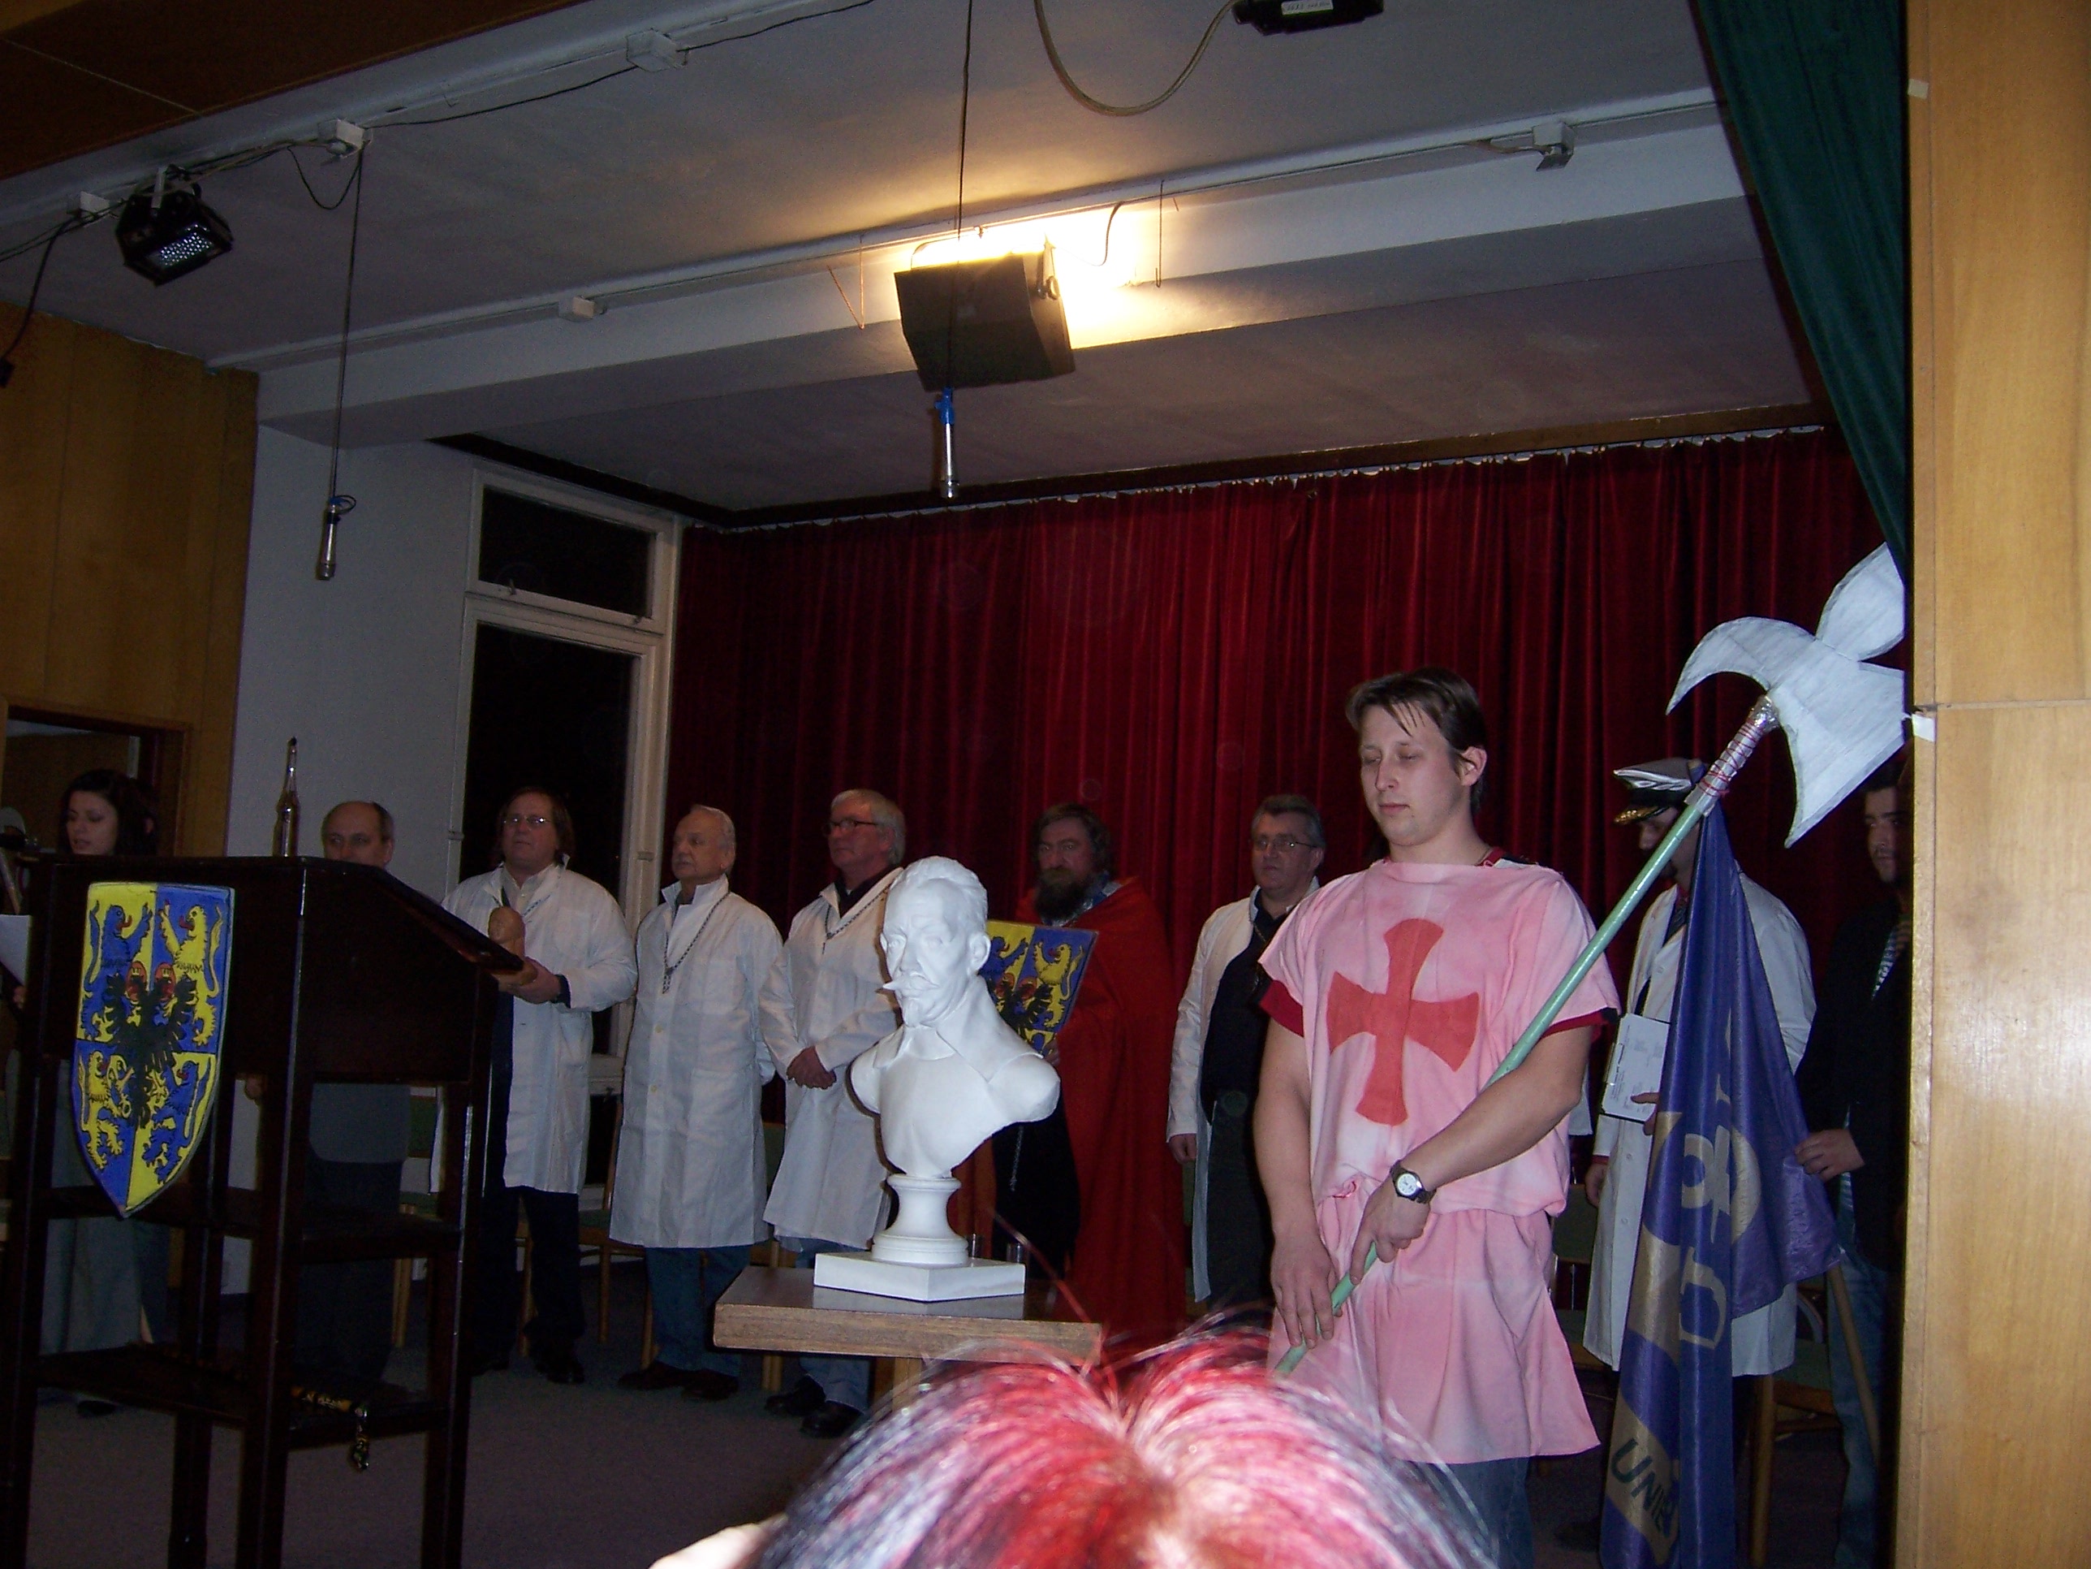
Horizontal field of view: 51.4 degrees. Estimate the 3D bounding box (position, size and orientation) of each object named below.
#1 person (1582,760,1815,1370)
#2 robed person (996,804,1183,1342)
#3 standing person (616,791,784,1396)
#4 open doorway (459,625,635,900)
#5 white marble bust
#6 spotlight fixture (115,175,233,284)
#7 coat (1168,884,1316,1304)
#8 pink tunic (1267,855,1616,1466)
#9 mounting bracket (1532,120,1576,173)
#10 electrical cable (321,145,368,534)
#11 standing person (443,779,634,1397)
[{"bbox_3d":[1.521,0.868,5.120,0.440,1.840,0.550,6,-6,-40],"label":"person"},{"bbox_3d":[0.066,0.925,5.718,0.620,1.735,0.440,0,-5,32],"label":"robed person"},{"bbox_3d":[-1.042,0.940,6.501,0.540,1.740,0.380,-1,-6,38],"label":"standing person"},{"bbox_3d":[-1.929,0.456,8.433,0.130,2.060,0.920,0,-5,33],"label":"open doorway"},{"bbox_3d":[-0.155,0.394,3.650,0.370,0.530,0.260,-1,-5,33],"label":"white marble bust"},{"bbox_3d":[-2.064,-1.310,5.150,0.260,0.160,0.190,5,-42,-31],"label":"spotlight fixture"},{"bbox_3d":[0.593,0.763,5.350,0.580,1.050,0.360,0,-5,32],"label":"coat"},{"bbox_3d":[0.569,0.534,3.150,0.520,0.840,0.330,-1,-5,33],"label":"pink tunic"},{"bbox_3d":[1.158,-1.454,4.950,0.080,0.090,0.080,-1,-5,33],"label":"mounting bracket"},{"bbox_3d":[-1.603,-1.019,4.980,0.050,0.900,0.060,0,-5,33],"label":"electrical cable"},{"bbox_3d":[-1.516,0.885,6.500,0.570,1.770,0.430,2,-4,10],"label":"standing person"}]

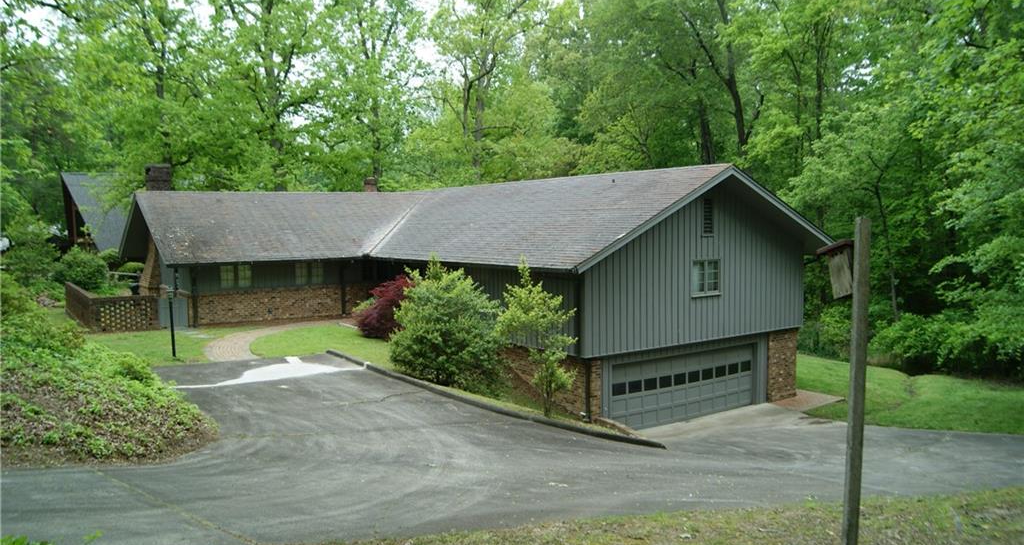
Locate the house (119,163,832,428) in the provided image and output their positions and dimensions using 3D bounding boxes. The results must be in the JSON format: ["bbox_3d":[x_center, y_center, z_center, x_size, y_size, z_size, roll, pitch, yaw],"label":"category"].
[{"bbox_3d":[-3.514,0.133,31.089,19.050,8.400,25.050,-3,4,-34],"label":"house"}]

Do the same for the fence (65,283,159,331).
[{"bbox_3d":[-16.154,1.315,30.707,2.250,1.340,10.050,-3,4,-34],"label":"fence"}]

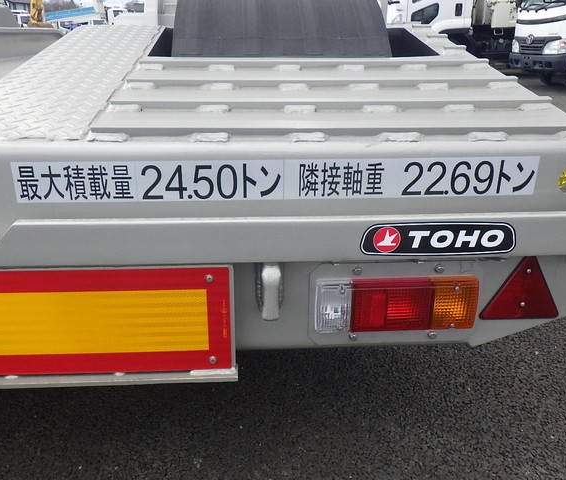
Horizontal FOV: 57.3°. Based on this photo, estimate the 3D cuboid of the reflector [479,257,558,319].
[{"bbox_3d":[0.449,0.085,0.957,0.157,0.138,0.010,-1,20,-4],"label":"reflector"}]

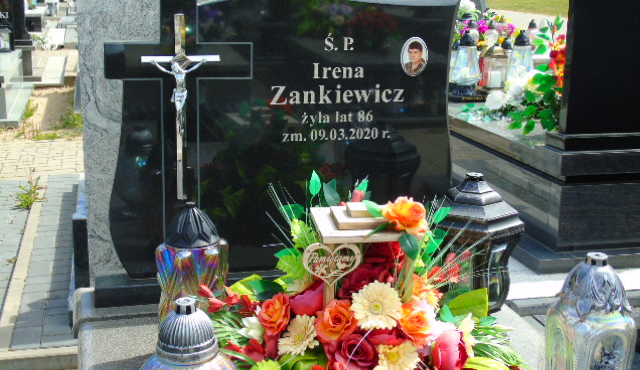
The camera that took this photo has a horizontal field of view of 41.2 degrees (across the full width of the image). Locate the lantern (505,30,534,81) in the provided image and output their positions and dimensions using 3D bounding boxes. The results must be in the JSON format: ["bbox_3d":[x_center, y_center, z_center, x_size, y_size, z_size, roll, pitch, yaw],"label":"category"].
[{"bbox_3d":[1.232,-0.745,5.228,0.191,0.409,0.191,-2,14,-14],"label":"lantern"}]

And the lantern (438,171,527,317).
[{"bbox_3d":[0.395,0.163,2.236,0.275,0.392,0.238,7,15,24],"label":"lantern"}]

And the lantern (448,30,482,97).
[{"bbox_3d":[0.889,-0.736,5.177,0.195,0.409,0.195,-2,14,-14],"label":"lantern"}]

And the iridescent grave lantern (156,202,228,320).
[{"bbox_3d":[-0.338,0.205,2.244,0.190,0.333,0.190,-2,14,-14],"label":"iridescent grave lantern"}]

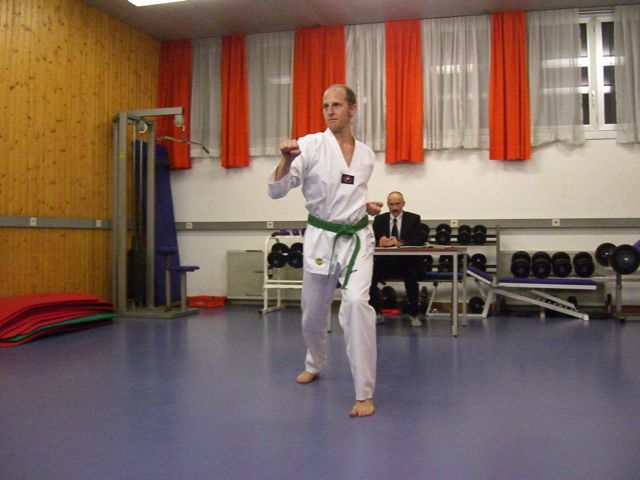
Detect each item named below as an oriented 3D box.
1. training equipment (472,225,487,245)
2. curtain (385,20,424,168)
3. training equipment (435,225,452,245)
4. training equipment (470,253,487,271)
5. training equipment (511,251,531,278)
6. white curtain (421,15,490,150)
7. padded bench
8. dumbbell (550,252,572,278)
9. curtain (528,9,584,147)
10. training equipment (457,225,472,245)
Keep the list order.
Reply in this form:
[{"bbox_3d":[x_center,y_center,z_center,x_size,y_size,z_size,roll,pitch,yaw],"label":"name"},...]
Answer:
[{"bbox_3d":[1.731,-0.053,7.600,0.145,0.145,0.300,0,15,14],"label":"training equipment"},{"bbox_3d":[0.983,-1.721,8.170,0.450,1.680,0.120,0,0,15],"label":"curtain"},{"bbox_3d":[1.392,-0.062,7.920,0.165,0.180,0.280,0,15,15],"label":"training equipment"},{"bbox_3d":[1.723,0.250,7.600,0.155,0.155,0.300,0,15,14],"label":"training equipment"},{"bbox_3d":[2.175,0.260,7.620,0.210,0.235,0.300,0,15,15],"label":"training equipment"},{"bbox_3d":[1.524,-1.758,7.895,0.762,1.503,0.130,0,0,13],"label":"white curtain"},{"bbox_3d":[2.225,0.545,7.360,1.290,0.530,0.420,0,0,15],"label":"padded bench"},{"bbox_3d":[2.585,0.267,7.520,0.205,0.205,0.350,0,13,15],"label":"dumbbell"},{"bbox_3d":[2.570,-1.762,7.644,0.580,1.488,0.130,0,0,13],"label":"curtain"},{"bbox_3d":[1.579,-0.052,7.650,0.150,0.150,0.300,0,15,14],"label":"training equipment"}]

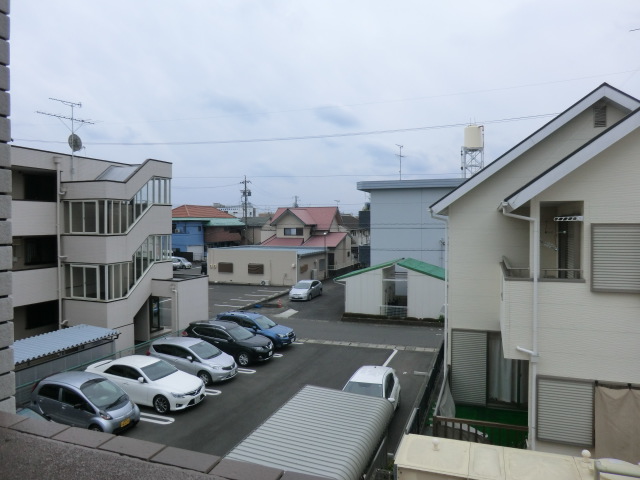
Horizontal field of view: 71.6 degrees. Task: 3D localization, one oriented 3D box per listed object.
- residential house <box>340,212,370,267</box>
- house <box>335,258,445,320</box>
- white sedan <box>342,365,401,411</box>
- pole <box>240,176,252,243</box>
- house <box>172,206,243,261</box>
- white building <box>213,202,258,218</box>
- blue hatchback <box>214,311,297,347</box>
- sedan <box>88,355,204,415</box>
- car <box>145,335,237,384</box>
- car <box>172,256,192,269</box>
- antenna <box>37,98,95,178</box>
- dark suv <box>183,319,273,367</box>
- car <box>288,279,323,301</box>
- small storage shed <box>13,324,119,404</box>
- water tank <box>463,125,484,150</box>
[{"bbox_3d":[5.521,0.203,71.000,9.000,8.300,8.000,0,2,20],"label":"residential house"},{"bbox_3d":[5.667,3.227,30.659,8.534,3.860,4.400,1,2,22],"label":"house"},{"bbox_3d":[1.630,5.402,14.850,1.700,1.470,4.400,0,2,20],"label":"white sedan"},{"bbox_3d":[-11.992,-3.510,71.920,1.900,13.700,1.000,1,2,20],"label":"pole"},{"bbox_3d":[-19.926,-1.319,76.300,7.800,8.900,13.800,1,2,22],"label":"house"},{"bbox_3d":[-27.094,-4.385,139.931,15.000,14.200,11.000,0,2,-2],"label":"white building"},{"bbox_3d":[-3.613,5.027,25.175,4.450,1.590,1.790,1,2,21],"label":"blue hatchback"},{"bbox_3d":[-6.326,5.065,16.281,4.730,1.440,1.800,1,2,24],"label":"sedan"},{"bbox_3d":[-5.304,4.933,18.727,4.100,1.525,1.700,1,2,24],"label":"car"},{"bbox_3d":[-20.354,3.282,62.500,4.200,1.520,1.700,0,2,15],"label":"car"},{"bbox_3d":[-11.529,-4.598,20.100,1.100,3.550,2.550,1,2,31],"label":"antenna"},{"bbox_3d":[-4.285,4.748,21.091,4.640,1.720,1.820,1,2,24],"label":"dark suv"},{"bbox_3d":[-1.156,4.409,39.300,1.740,1.490,4.420,1,2,21],"label":"car"},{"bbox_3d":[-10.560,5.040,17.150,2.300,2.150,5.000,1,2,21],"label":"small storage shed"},{"bbox_3d":[18.083,-11.943,51.597,2.150,2.550,2.150,1,2,22],"label":"water tank"}]

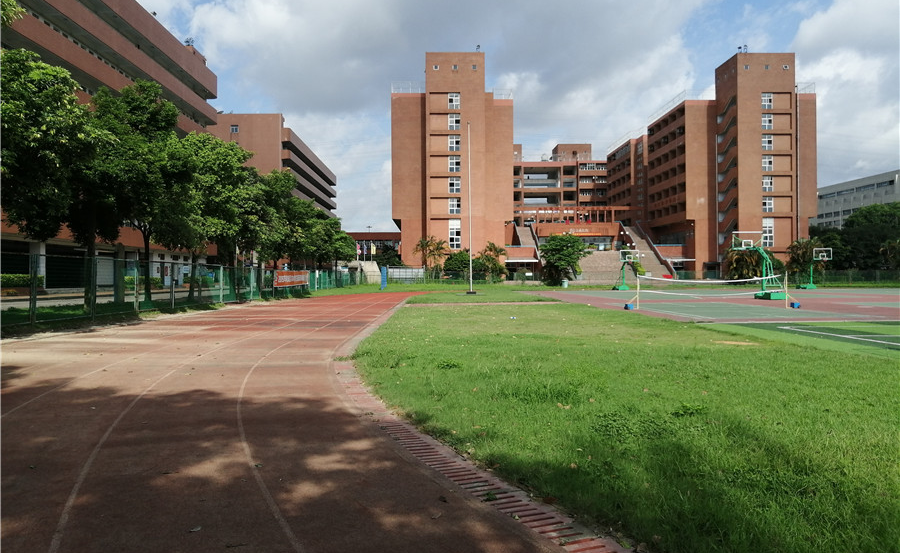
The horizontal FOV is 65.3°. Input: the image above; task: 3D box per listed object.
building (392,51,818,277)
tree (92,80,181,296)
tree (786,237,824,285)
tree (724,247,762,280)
[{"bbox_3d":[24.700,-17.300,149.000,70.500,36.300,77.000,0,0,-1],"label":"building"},{"bbox_3d":[-19.744,-5.390,44.000,6.000,14.000,6.000,0,0,0],"label":"tree"},{"bbox_3d":[50.641,-2.137,100.000,5.400,6.800,5.200,0,0,0],"label":"tree"},{"bbox_3d":[42.645,-1.816,102.000,5.400,4.900,5.200,0,0,0],"label":"tree"}]

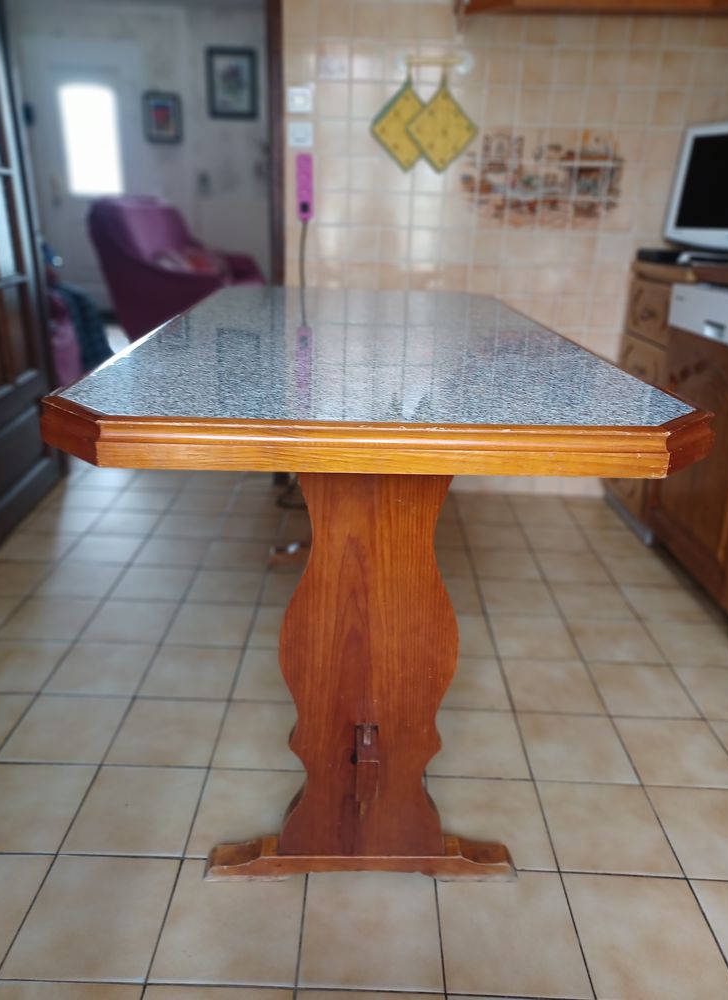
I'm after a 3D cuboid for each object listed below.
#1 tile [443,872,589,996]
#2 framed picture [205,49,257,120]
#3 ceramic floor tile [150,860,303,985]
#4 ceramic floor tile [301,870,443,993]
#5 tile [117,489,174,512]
[{"bbox_3d":[0.212,0.637,1.067,0.199,0.009,0.199,2,22,0],"label":"tile"},{"bbox_3d":[-1.042,-3.290,5.718,0.397,0.506,0.030,2,22,0],"label":"framed picture"},{"bbox_3d":[-0.193,0.626,1.075,0.200,0.010,0.200,2,22,0],"label":"ceramic floor tile"},{"bbox_3d":[0.011,0.637,1.082,0.200,0.010,0.200,2,22,0],"label":"ceramic floor tile"},{"bbox_3d":[-0.779,0.005,2.589,0.200,0.010,0.200,2,22,0],"label":"tile"}]

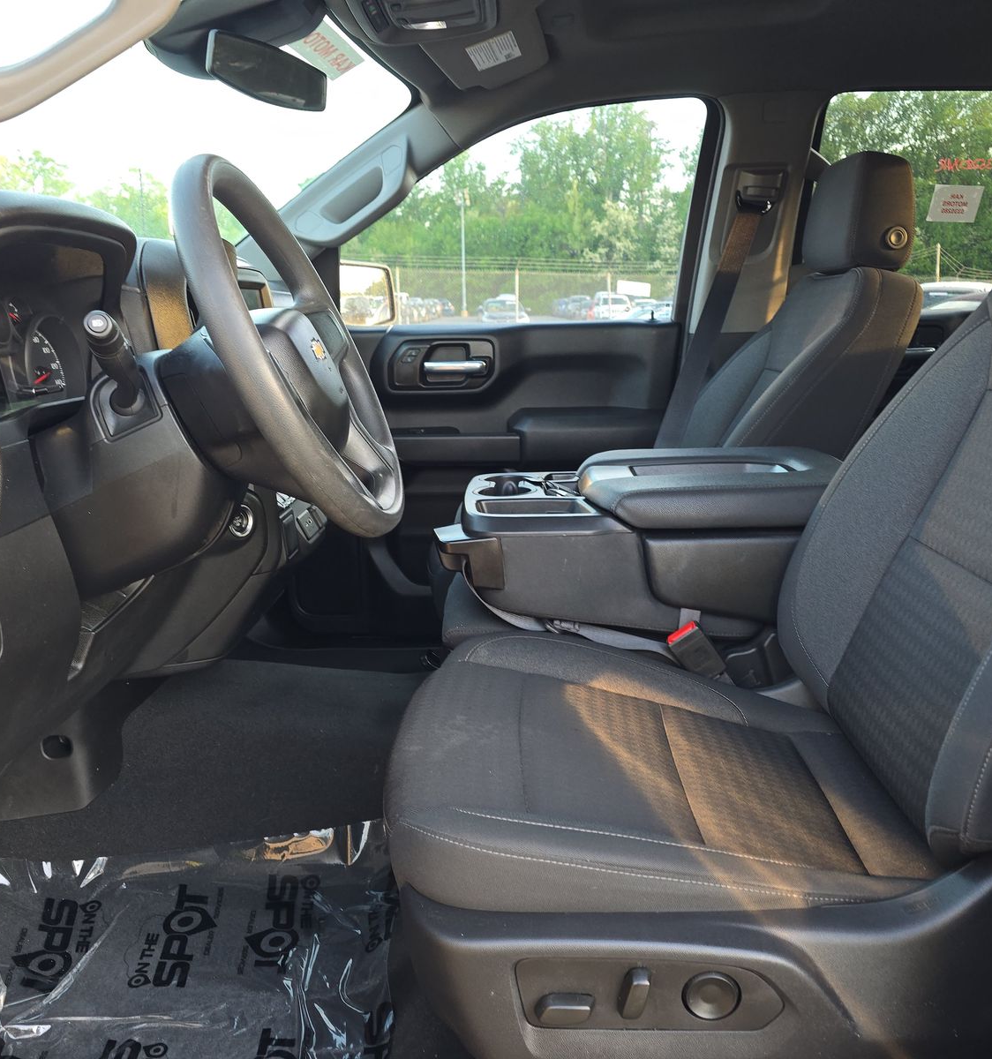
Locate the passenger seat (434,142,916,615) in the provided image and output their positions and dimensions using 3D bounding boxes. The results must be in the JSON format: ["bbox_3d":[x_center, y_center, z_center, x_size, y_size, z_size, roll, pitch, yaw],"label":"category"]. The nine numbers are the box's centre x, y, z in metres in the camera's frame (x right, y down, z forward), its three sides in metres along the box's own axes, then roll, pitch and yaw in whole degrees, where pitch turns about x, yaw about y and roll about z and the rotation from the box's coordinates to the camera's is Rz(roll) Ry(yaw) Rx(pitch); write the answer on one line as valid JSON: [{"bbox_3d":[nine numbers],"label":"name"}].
[{"bbox_3d":[0.282,-0.176,1.730,0.840,0.970,0.540,0,14,2],"label":"passenger seat"}]

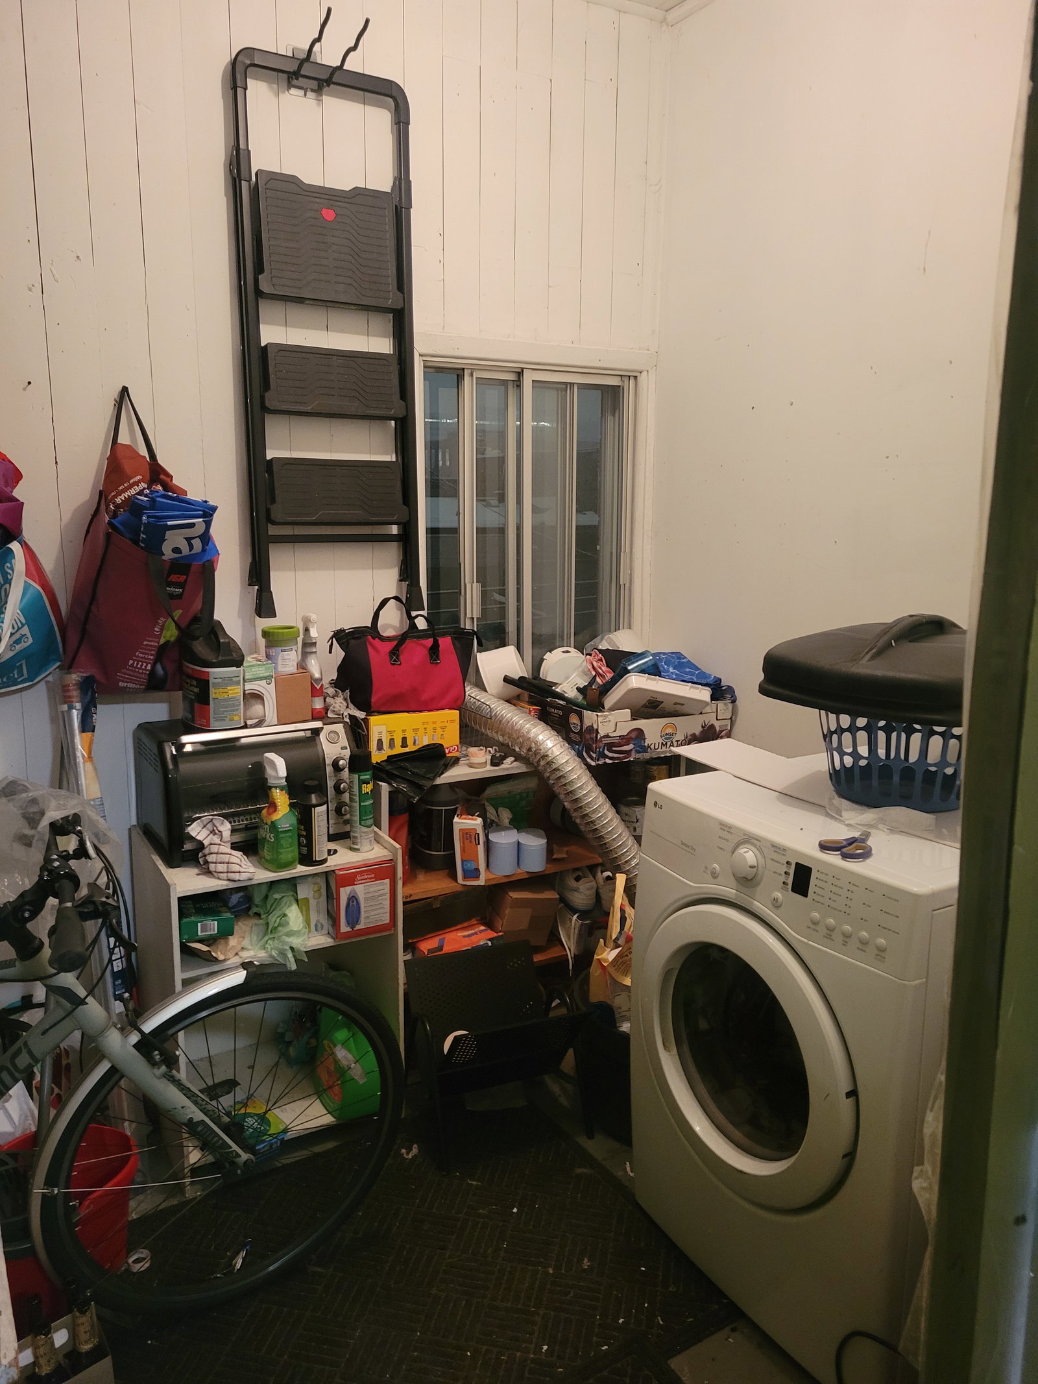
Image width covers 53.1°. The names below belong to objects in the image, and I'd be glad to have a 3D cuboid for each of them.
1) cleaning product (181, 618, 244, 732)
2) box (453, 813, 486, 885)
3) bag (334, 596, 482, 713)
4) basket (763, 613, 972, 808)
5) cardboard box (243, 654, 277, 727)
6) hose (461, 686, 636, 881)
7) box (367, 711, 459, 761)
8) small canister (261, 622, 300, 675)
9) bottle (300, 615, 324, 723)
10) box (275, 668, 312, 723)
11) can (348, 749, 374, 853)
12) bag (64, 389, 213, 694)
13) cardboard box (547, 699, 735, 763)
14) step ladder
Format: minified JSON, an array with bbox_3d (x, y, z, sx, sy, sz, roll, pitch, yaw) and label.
[{"bbox_3d":[-0.745,-0.052,2.527,0.136,0.260,0.140,-7,14,-34],"label":"cleaning product"},{"bbox_3d":[-0.121,0.413,2.729,0.071,0.168,0.060,0,11,11],"label":"box"},{"bbox_3d":[-0.317,-0.110,2.838,0.375,0.310,0.150,-4,12,-20],"label":"bag"},{"bbox_3d":[0.769,0.026,2.051,0.560,0.360,0.560,-6,13,-30],"label":"basket"},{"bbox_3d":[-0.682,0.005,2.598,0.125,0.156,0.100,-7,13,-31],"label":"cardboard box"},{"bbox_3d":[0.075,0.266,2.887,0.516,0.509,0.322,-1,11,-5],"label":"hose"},{"bbox_3d":[-0.289,0.114,2.826,0.238,0.123,0.090,-4,12,-18],"label":"box"},{"bbox_3d":[-0.587,-0.106,2.585,0.092,0.110,0.092,-7,14,-34],"label":"small canister"},{"bbox_3d":[-0.537,-0.071,2.696,0.048,0.268,0.090,-6,13,-28],"label":"bottle"},{"bbox_3d":[-0.580,0.008,2.595,0.092,0.118,0.095,-7,14,-34],"label":"box"},{"bbox_3d":[-0.377,0.259,2.472,0.059,0.242,0.059,0,11,0],"label":"can"},{"bbox_3d":[-0.875,-0.340,2.394,0.300,0.660,0.190,-8,14,-35],"label":"bag"},{"bbox_3d":[0.334,0.084,2.950,0.432,0.136,0.295,-5,13,-26],"label":"cardboard box"},{"bbox_3d":[-0.463,-0.837,2.576,0.455,1.300,0.100,-6,13,-30],"label":"step ladder"}]

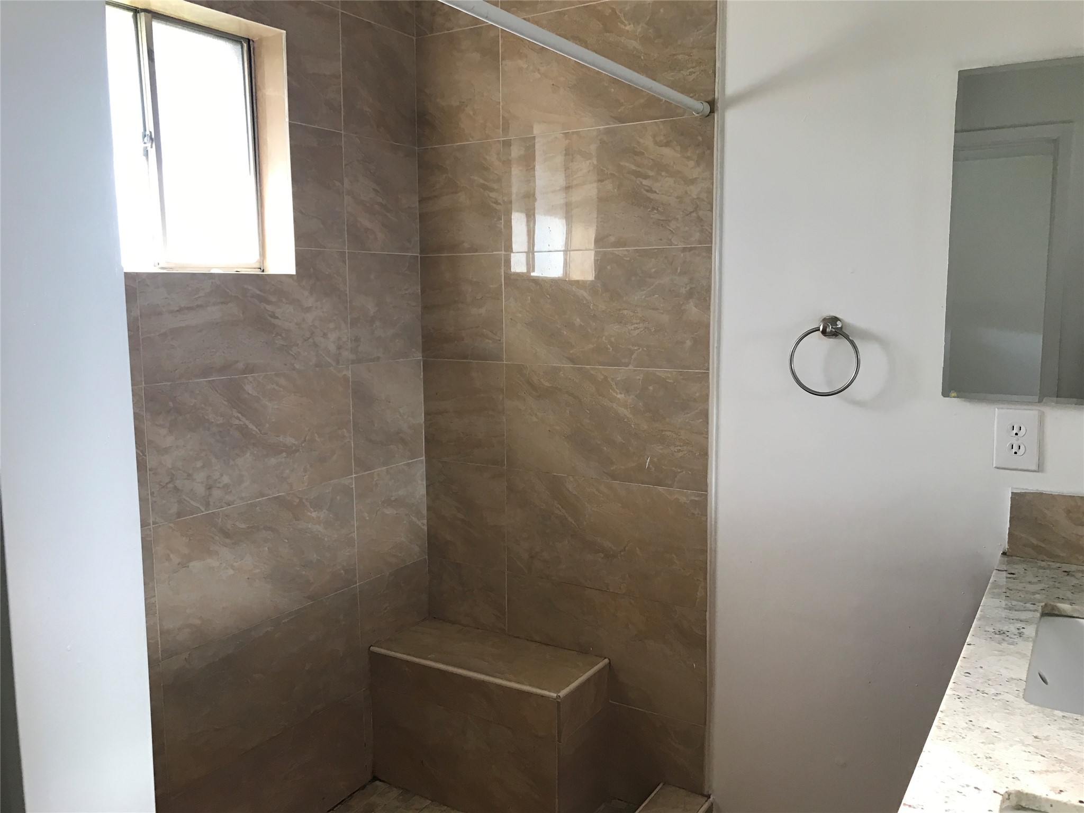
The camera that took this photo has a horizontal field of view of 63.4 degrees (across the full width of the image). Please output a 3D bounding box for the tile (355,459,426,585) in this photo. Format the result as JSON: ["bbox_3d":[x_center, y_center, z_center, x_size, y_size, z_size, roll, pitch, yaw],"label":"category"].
[{"bbox_3d":[-0.436,0.325,2.534,0.013,0.301,0.296,4,8,31],"label":"tile"}]

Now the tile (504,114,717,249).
[{"bbox_3d":[0.154,-0.561,2.256,0.608,0.303,0.011,4,8,32],"label":"tile"}]

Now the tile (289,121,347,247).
[{"bbox_3d":[-0.571,-0.555,2.239,0.011,0.303,0.180,4,8,32],"label":"tile"}]

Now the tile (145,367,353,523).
[{"bbox_3d":[-0.676,0.074,2.113,0.013,0.301,0.609,4,8,31],"label":"tile"}]

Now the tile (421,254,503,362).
[{"bbox_3d":[-0.227,-0.283,2.510,0.292,0.301,0.013,4,8,31],"label":"tile"}]

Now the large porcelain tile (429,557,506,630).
[{"bbox_3d":[-0.223,0.561,2.616,0.292,0.188,0.013,4,8,31],"label":"large porcelain tile"}]

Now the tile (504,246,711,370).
[{"bbox_3d":[0.155,-0.258,2.293,0.608,0.303,0.011,4,8,32],"label":"tile"}]

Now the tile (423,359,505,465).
[{"bbox_3d":[-0.225,0.017,2.547,0.292,0.301,0.013,4,8,31],"label":"tile"}]

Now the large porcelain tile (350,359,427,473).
[{"bbox_3d":[-0.440,0.026,2.517,0.011,0.303,0.298,4,8,32],"label":"large porcelain tile"}]

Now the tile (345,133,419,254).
[{"bbox_3d":[-0.440,-0.575,2.421,0.013,0.301,0.296,4,8,31],"label":"tile"}]

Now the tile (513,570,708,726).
[{"bbox_3d":[0.161,0.651,2.405,0.608,0.303,0.011,4,8,32],"label":"tile"}]

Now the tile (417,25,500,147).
[{"bbox_3d":[-0.230,-0.883,2.434,0.292,0.301,0.013,4,8,31],"label":"tile"}]

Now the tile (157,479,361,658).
[{"bbox_3d":[-0.680,0.378,2.167,0.011,0.303,0.615,4,8,32],"label":"tile"}]

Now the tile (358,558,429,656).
[{"bbox_3d":[-0.436,0.632,2.591,0.011,0.303,0.298,4,8,32],"label":"tile"}]

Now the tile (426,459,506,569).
[{"bbox_3d":[-0.226,0.322,2.605,0.294,0.303,0.011,4,8,32],"label":"tile"}]

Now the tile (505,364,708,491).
[{"bbox_3d":[0.155,0.045,2.314,0.601,0.301,0.013,4,8,31],"label":"tile"}]

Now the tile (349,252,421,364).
[{"bbox_3d":[-0.442,-0.277,2.479,0.011,0.303,0.298,4,8,32],"label":"tile"}]

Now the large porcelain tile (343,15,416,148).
[{"bbox_3d":[-0.446,-0.884,2.405,0.011,0.303,0.298,4,8,32],"label":"large porcelain tile"}]

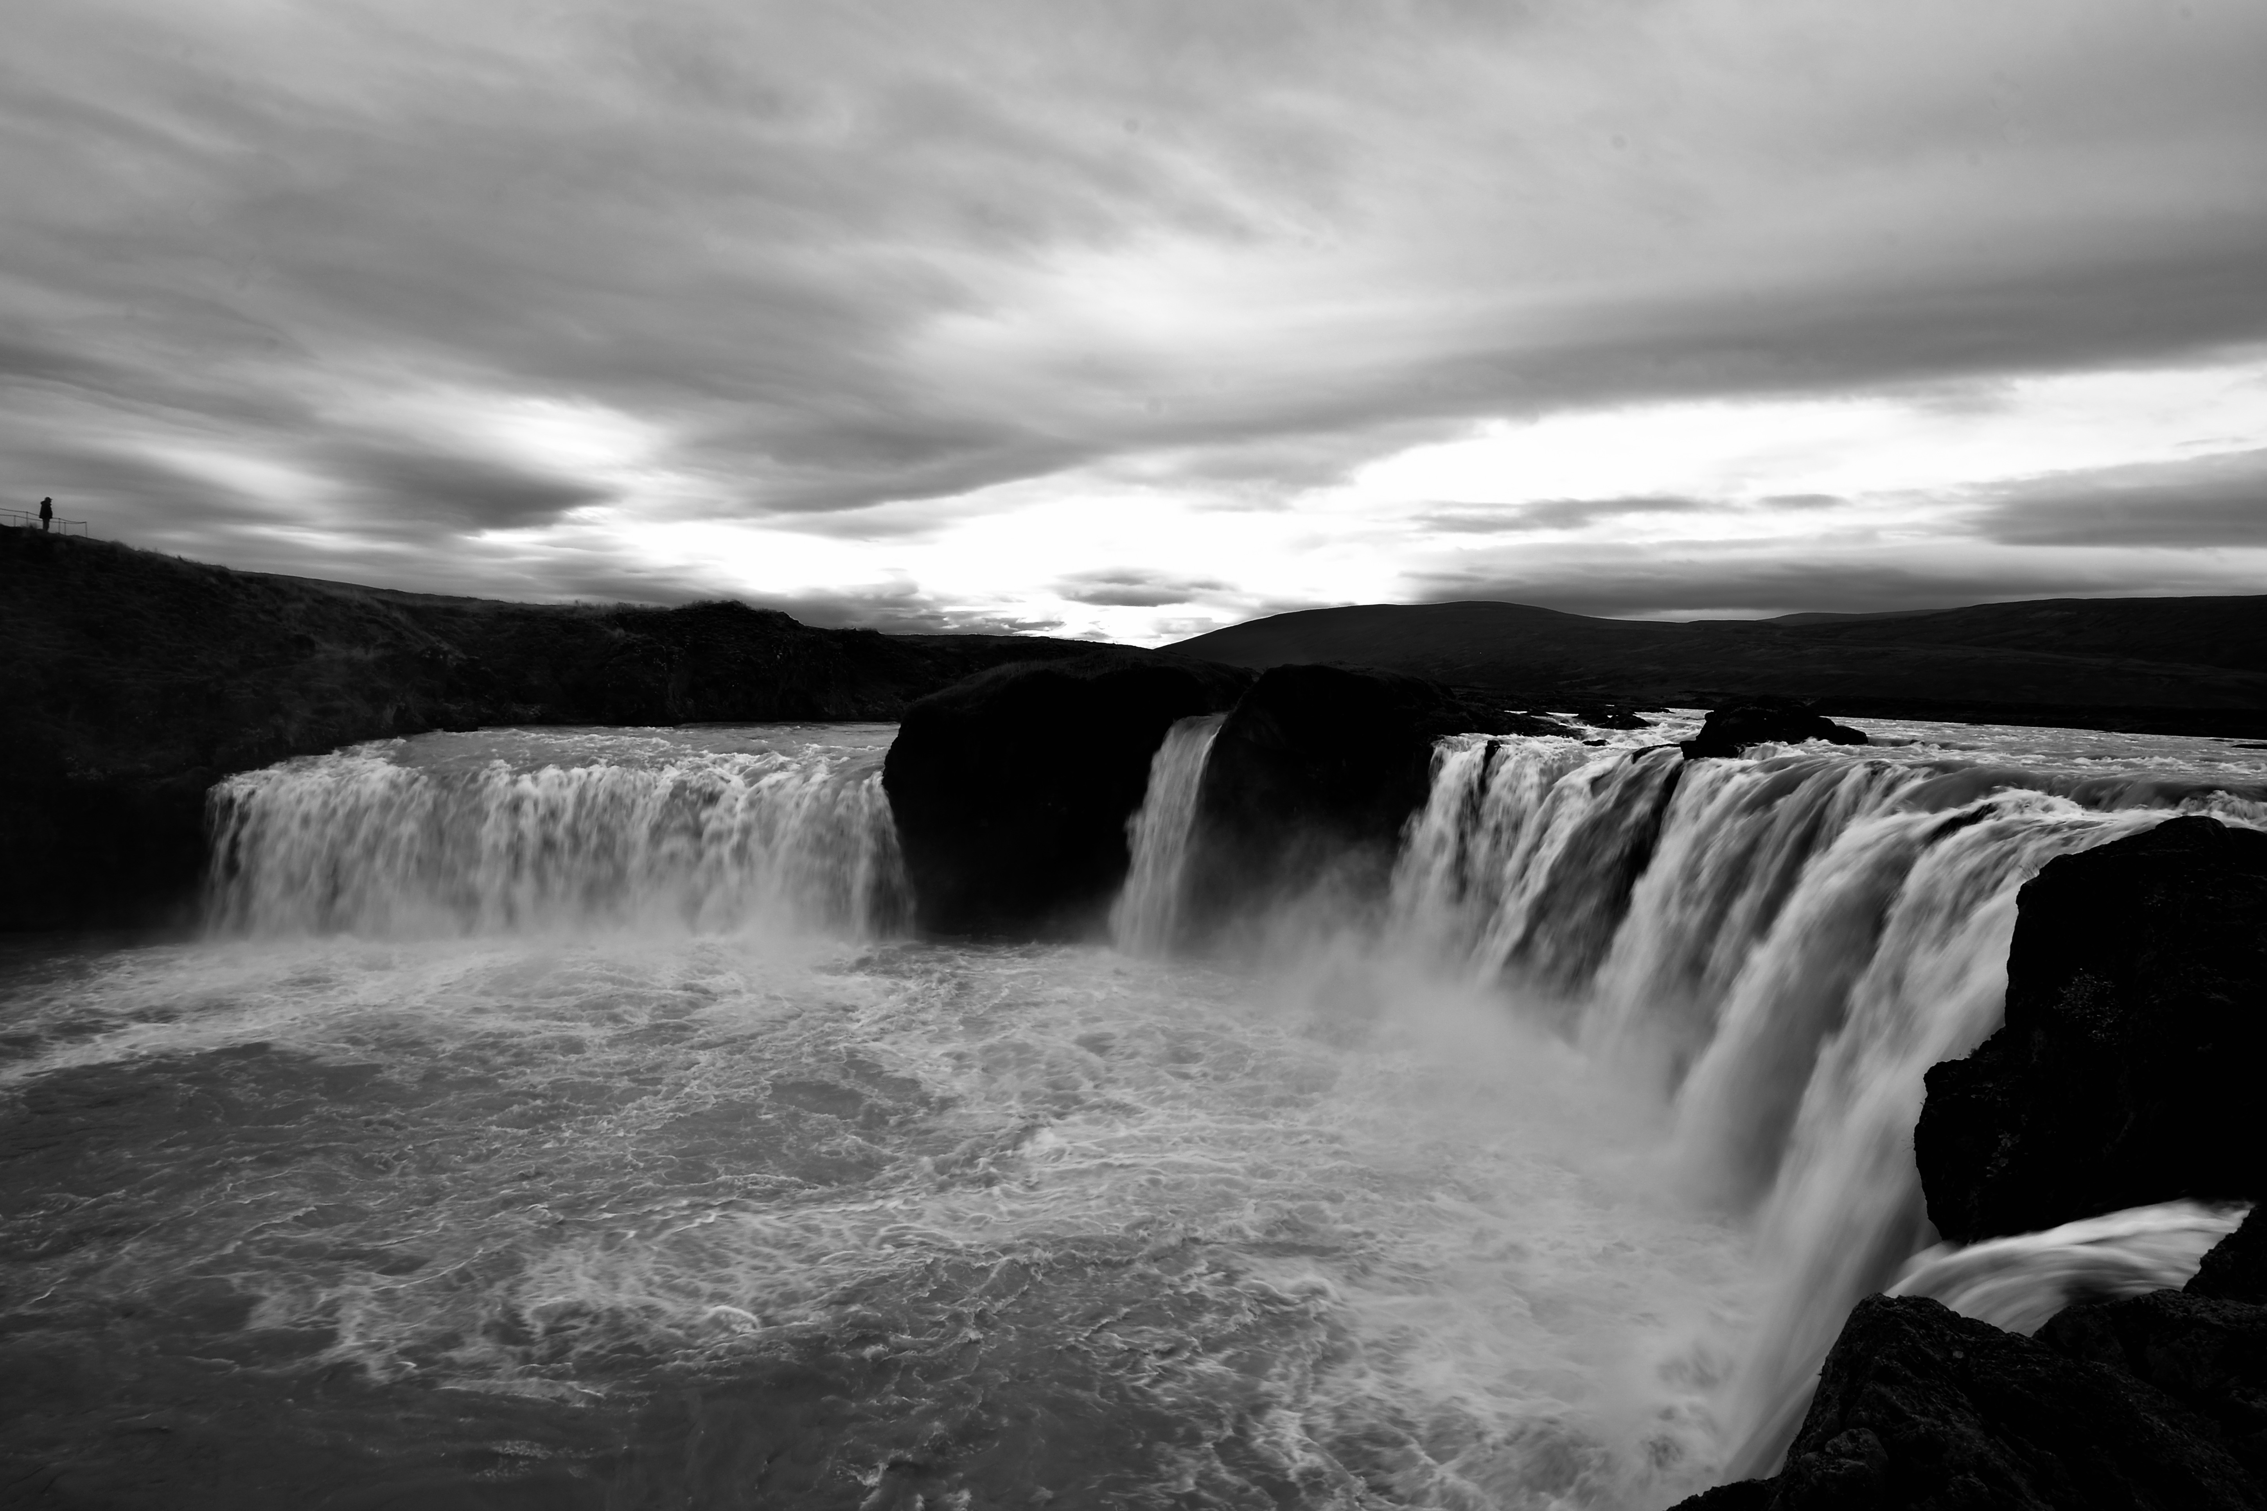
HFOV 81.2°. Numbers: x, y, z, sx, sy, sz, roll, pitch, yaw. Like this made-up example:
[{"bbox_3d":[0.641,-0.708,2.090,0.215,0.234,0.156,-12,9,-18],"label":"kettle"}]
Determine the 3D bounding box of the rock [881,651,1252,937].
[{"bbox_3d":[-3.000,1.400,70.500,18.500,14.000,13.500,0,3,0],"label":"rock"}]

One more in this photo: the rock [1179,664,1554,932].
[{"bbox_3d":[11.600,1.800,69.500,18.000,13.000,13.000,0,3,0],"label":"rock"}]

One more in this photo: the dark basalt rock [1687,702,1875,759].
[{"bbox_3d":[27.300,-1.100,56.500,7.800,2.500,5.000,0,3,0],"label":"dark basalt rock"}]

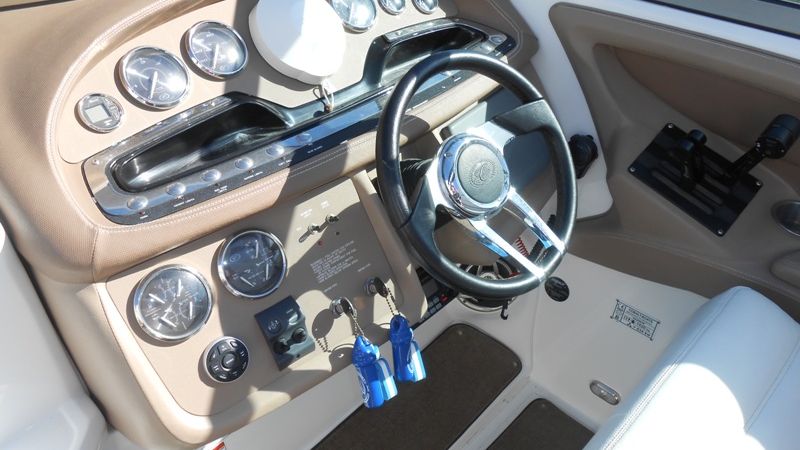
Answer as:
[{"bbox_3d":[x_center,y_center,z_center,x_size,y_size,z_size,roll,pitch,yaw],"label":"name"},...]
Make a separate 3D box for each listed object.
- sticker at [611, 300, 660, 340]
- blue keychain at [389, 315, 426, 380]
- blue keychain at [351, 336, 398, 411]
[{"bbox_3d":[0.513,0.208,1.310,0.096,0.048,0.002,30,37,33],"label":"sticker"},{"bbox_3d":[0.010,0.193,0.965,0.049,0.111,0.036,-17,26,-18],"label":"blue keychain"},{"bbox_3d":[-0.040,0.221,0.925,0.049,0.113,0.036,-21,20,-17],"label":"blue keychain"}]

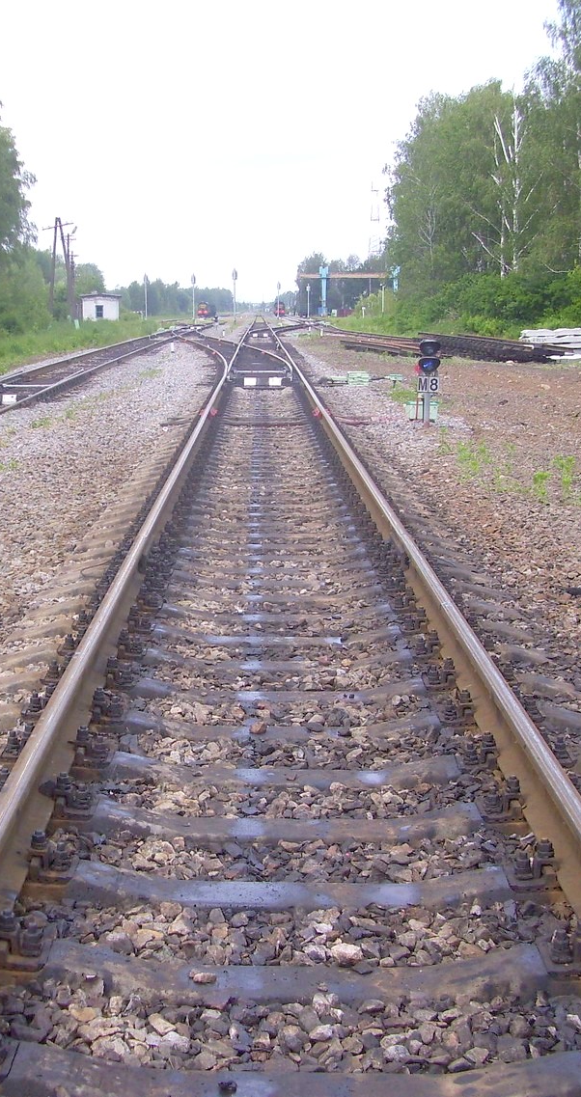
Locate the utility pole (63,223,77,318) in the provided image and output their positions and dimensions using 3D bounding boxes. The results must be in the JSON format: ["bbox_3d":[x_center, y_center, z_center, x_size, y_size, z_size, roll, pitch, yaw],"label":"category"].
[{"bbox_3d":[-17.495,-21.803,113.964,1.400,7.440,0.450,1,10,5],"label":"utility pole"}]

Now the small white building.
[{"bbox_3d":[-18.882,-23.970,143.005,4.100,2.930,3.800,-1,10,-5],"label":"small white building"}]

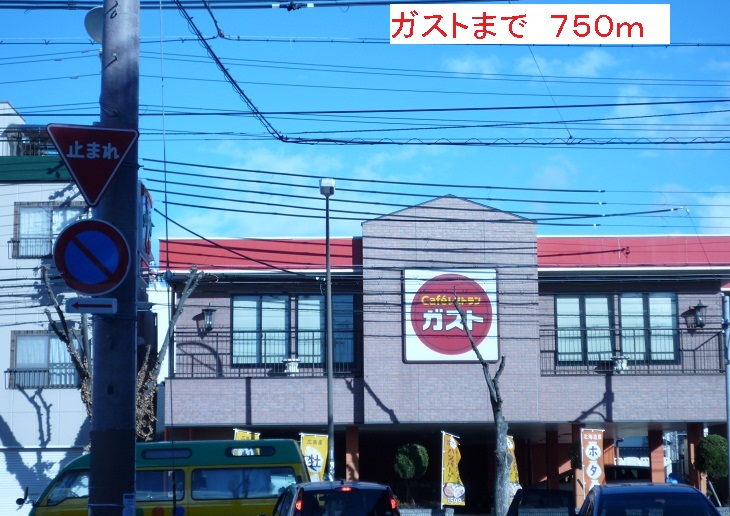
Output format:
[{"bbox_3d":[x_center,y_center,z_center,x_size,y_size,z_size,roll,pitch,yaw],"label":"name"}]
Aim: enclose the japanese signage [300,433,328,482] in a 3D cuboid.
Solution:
[{"bbox_3d":[-1.220,5.209,38.600,0.650,1.850,0.080,0,-7,0],"label":"japanese signage"}]

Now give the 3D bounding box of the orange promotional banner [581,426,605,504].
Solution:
[{"bbox_3d":[5.663,5.179,39.300,0.600,1.870,0.080,0,-7,0],"label":"orange promotional banner"}]

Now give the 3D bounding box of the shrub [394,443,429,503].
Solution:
[{"bbox_3d":[1.181,5.450,40.200,0.870,1.520,0.870,0,-7,0],"label":"shrub"}]

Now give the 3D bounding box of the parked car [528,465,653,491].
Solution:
[{"bbox_3d":[6.921,6.981,47.300,4.000,1.500,1.650,0,-7,0],"label":"parked car"}]

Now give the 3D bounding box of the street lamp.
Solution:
[{"bbox_3d":[-0.808,2.237,36.300,0.370,8.150,0.370,0,-7,0],"label":"street lamp"}]

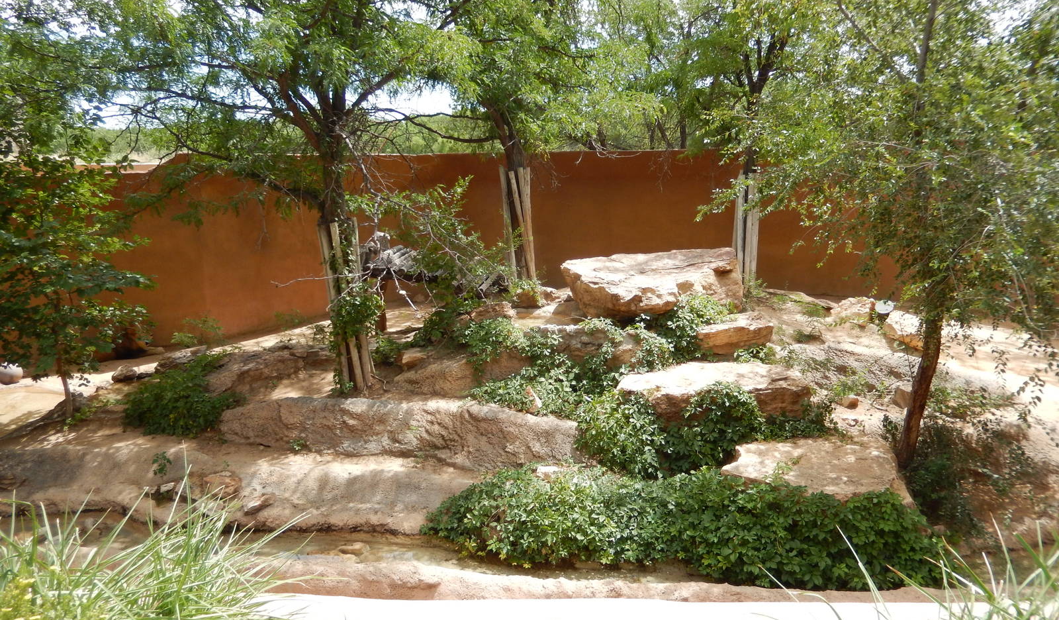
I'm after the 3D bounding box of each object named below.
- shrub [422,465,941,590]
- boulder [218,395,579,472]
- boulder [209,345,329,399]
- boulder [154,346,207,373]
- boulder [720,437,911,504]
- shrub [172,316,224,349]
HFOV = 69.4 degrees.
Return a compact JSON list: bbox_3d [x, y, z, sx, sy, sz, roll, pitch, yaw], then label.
[{"bbox_3d":[1.058,1.624,5.850,3.788,0.558,1.000,2,12,8],"label":"shrub"},{"bbox_3d":[-1.264,1.167,7.300,3.474,0.527,0.750,2,12,8],"label":"boulder"},{"bbox_3d":[-3.083,0.735,9.191,1.420,0.420,0.950,0,13,0],"label":"boulder"},{"bbox_3d":[-4.365,0.618,9.575,0.640,0.240,0.450,0,13,0],"label":"boulder"},{"bbox_3d":[2.734,1.556,7.481,1.680,0.400,1.050,0,13,0],"label":"boulder"},{"bbox_3d":[-4.677,0.312,10.800,0.637,0.421,0.600,0,12,0],"label":"shrub"}]

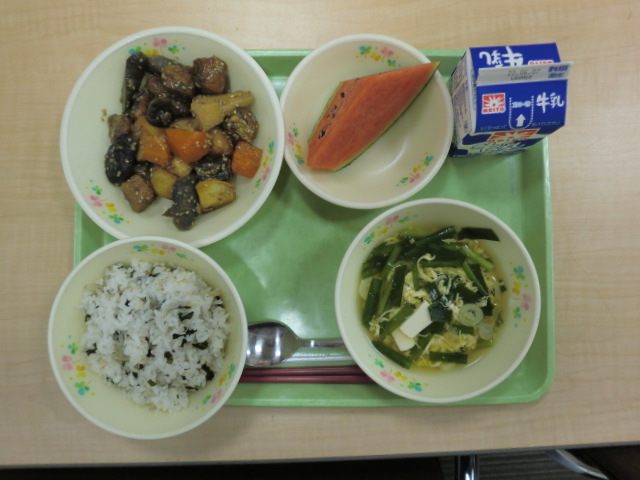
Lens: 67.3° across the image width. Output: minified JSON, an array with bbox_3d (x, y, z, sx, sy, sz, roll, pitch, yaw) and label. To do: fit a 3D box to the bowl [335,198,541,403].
[{"bbox_3d":[0.077,0.040,0.344,0.133,0.061,0.133,0,87,1],"label":"bowl"}]

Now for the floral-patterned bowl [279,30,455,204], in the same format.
[{"bbox_3d":[0.033,-0.083,0.359,0.123,0.043,0.123,0,87,1],"label":"floral-patterned bowl"}]

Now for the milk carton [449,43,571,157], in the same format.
[{"bbox_3d":[0.130,-0.099,0.340,0.058,0.082,0.058,-4,87,0],"label":"milk carton"}]

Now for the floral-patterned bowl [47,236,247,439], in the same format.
[{"bbox_3d":[-0.113,0.065,0.345,0.132,0.059,0.132,0,87,1],"label":"floral-patterned bowl"}]

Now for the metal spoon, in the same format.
[{"bbox_3d":[0.019,0.079,0.363,0.165,0.020,0.033,0,87,1],"label":"metal spoon"}]

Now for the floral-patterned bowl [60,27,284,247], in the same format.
[{"bbox_3d":[-0.102,-0.070,0.357,0.155,0.050,0.155,0,87,1],"label":"floral-patterned bowl"}]

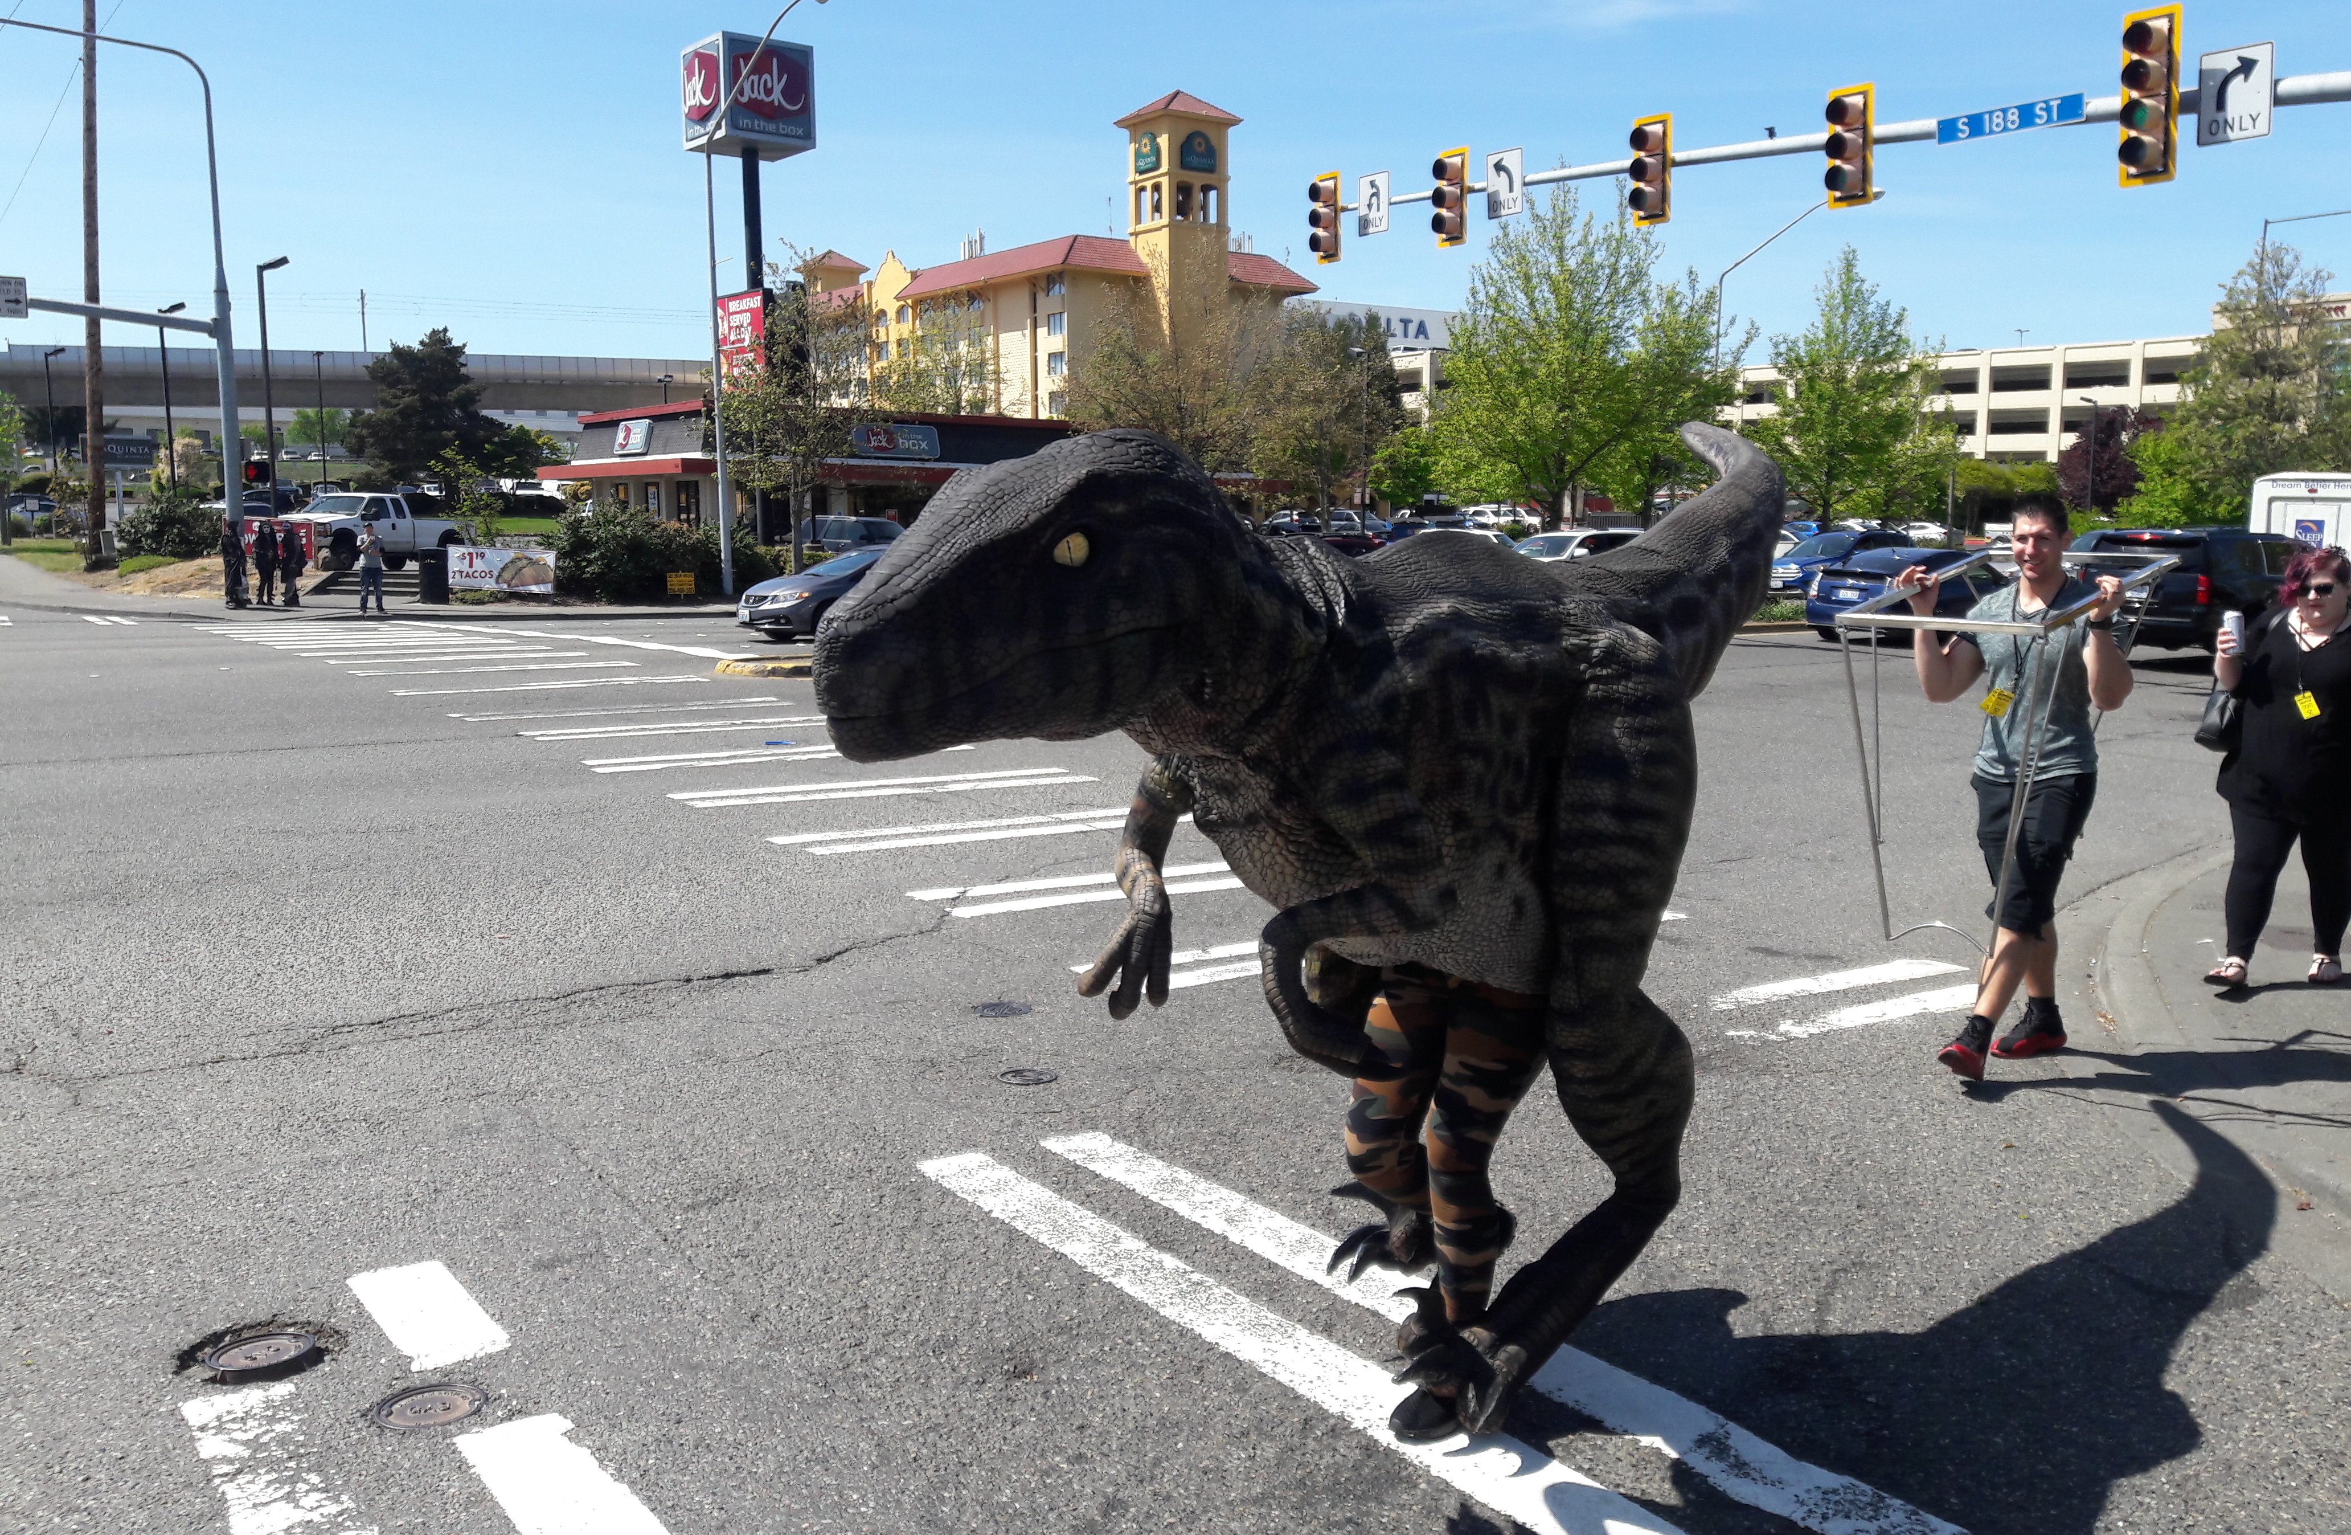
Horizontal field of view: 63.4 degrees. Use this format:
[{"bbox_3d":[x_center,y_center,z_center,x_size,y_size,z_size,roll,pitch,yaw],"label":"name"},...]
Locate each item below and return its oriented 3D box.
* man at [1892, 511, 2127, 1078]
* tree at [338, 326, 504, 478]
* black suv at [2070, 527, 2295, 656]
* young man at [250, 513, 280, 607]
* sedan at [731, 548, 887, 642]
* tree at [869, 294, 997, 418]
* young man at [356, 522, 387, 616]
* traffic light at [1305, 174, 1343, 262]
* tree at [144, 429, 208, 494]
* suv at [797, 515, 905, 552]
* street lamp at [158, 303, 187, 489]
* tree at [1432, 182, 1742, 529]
[{"bbox_3d":[2.597,0.047,5.888,0.680,1.760,0.520,5,9,35],"label":"man"},{"bbox_3d":[-29.397,-13.699,74.570,6.300,6.950,6.300,-3,8,-21],"label":"tree"},{"bbox_3d":[16.796,-2.880,30.323,5.450,1.900,2.040,-5,9,-37],"label":"black suv"},{"bbox_3d":[-18.890,-4.234,39.393,0.500,1.730,0.360,-2,7,-14],"label":"young man"},{"bbox_3d":[-4.667,-2.738,30.034,4.560,1.435,1.770,-6,9,-39],"label":"sedan"},{"bbox_3d":[-11.127,-16.458,87.363,5.700,10.300,5.700,-1,7,-7],"label":"tree"},{"bbox_3d":[-15.665,-3.869,37.110,0.550,1.760,0.400,-3,8,-23],"label":"young man"},{"bbox_3d":[2.284,-8.343,28.925,0.400,1.310,0.600,-5,8,-33],"label":"traffic light"},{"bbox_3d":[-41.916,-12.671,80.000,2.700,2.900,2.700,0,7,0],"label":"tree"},{"bbox_3d":[-8.600,-6.236,54.250,1.880,1.800,4.850,-7,10,-44],"label":"suv"},{"bbox_3d":[-30.062,-9.989,57.487,0.900,7.774,0.350,1,7,10],"label":"street lamp"},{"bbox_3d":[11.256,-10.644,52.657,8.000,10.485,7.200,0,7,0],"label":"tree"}]

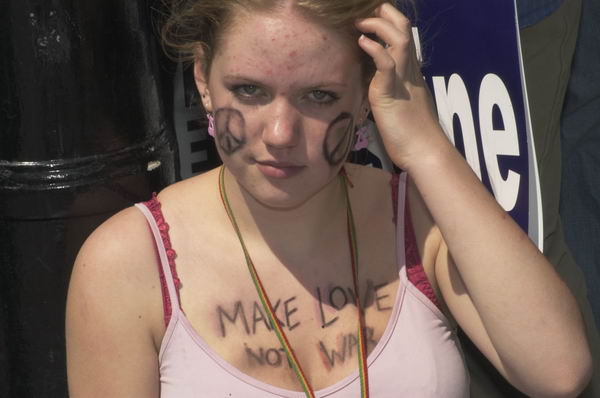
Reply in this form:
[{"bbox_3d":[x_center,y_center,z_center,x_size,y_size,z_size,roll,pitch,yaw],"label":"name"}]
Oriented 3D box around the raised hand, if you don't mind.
[{"bbox_3d":[0.095,-0.106,2.620,0.065,0.158,0.085,-12,-2,16],"label":"raised hand"}]

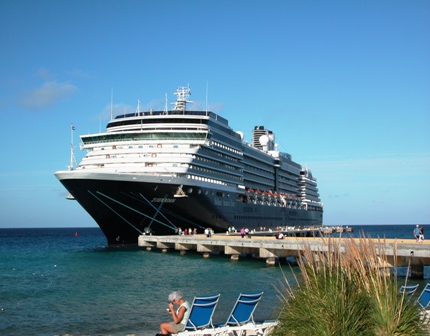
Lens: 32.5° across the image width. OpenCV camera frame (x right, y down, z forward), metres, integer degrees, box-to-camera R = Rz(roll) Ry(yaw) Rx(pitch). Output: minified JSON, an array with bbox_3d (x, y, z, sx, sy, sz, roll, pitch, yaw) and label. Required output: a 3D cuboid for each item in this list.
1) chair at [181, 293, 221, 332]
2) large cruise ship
[{"bbox_3d":[-0.523,3.121,15.228,0.650,0.827,1.400,3,-15,-38],"label":"chair"},{"bbox_3d":[7.027,3.574,288.681,34.000,50.000,285.300,-2,-5,16],"label":"large cruise ship"}]

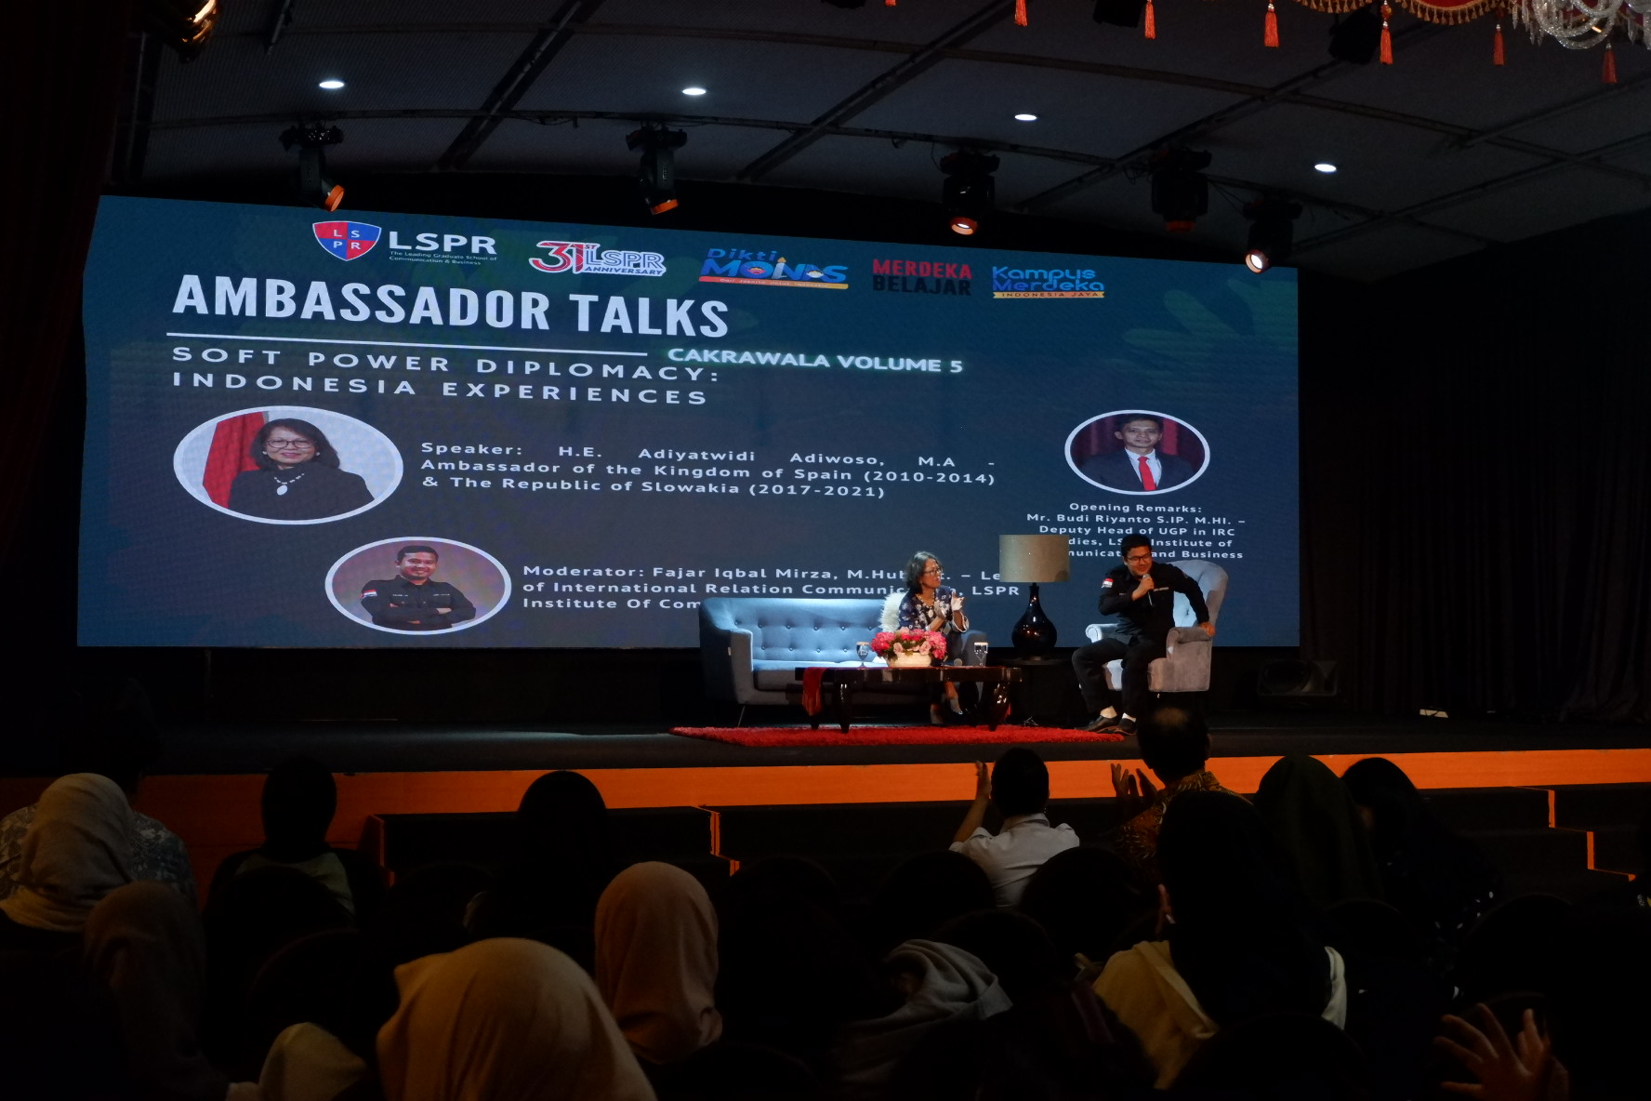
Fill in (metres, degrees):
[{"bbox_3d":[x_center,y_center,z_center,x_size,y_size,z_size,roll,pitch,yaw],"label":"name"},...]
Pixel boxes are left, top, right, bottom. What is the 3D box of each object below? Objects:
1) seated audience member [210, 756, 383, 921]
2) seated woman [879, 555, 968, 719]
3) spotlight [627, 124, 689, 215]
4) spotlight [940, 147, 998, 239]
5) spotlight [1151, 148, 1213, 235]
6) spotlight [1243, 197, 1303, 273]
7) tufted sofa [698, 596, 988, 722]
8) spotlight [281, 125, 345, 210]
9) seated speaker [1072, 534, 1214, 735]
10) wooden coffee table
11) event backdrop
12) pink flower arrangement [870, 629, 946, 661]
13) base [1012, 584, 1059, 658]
[{"bbox_3d":[-1.575,1.232,6.500,0.494,1.245,0.810,1,-2,-16],"label":"seated audience member"},{"bbox_3d":[0.689,0.587,14.700,0.500,1.140,0.650,1,-3,-30],"label":"seated woman"},{"bbox_3d":[-1.060,-2.403,13.900,0.380,0.500,0.330,1,-3,-28],"label":"spotlight"},{"bbox_3d":[0.949,-2.355,14.500,0.380,0.500,0.320,0,-2,6],"label":"spotlight"},{"bbox_3d":[2.254,-2.283,14.000,0.380,0.480,0.320,0,-2,-3],"label":"spotlight"},{"bbox_3d":[3.250,-2.289,15.964,0.395,0.524,0.375,-2,-3,42],"label":"spotlight"},{"bbox_3d":[0.127,0.774,15.423,1.838,0.869,0.909,1,-2,-18],"label":"tufted sofa"},{"bbox_3d":[-3.076,-2.286,13.200,0.390,0.470,0.330,-1,-3,18],"label":"spotlight"},{"bbox_3d":[2.063,0.528,14.277,0.711,1.294,0.810,-1,-2,30],"label":"seated speaker"},{"bbox_3d":[0.540,0.964,14.430,1.314,0.425,0.771,1,-2,-18],"label":"wooden coffee table"},{"bbox_3d":[-0.612,-0.835,16.657,9.534,3.132,0.119,1,-2,-18],"label":"event backdrop"},{"bbox_3d":[0.547,0.638,14.422,0.464,0.257,0.356,1,-2,-18],"label":"pink flower arrangement"},{"bbox_3d":[1.432,0.476,15.100,0.320,0.498,0.320,0,-2,0],"label":"base"}]

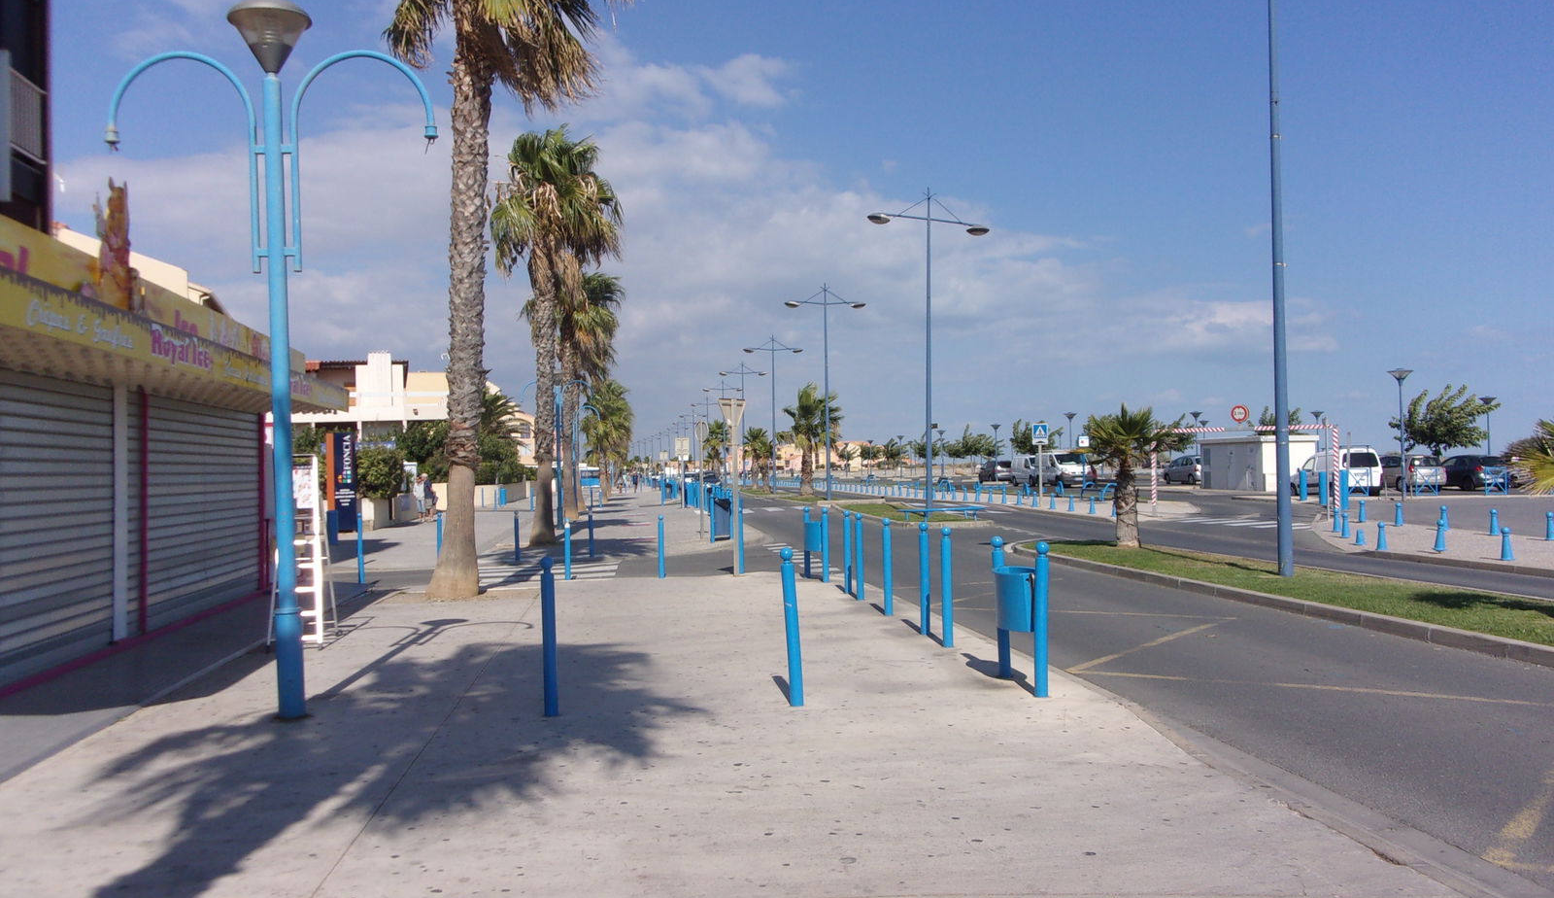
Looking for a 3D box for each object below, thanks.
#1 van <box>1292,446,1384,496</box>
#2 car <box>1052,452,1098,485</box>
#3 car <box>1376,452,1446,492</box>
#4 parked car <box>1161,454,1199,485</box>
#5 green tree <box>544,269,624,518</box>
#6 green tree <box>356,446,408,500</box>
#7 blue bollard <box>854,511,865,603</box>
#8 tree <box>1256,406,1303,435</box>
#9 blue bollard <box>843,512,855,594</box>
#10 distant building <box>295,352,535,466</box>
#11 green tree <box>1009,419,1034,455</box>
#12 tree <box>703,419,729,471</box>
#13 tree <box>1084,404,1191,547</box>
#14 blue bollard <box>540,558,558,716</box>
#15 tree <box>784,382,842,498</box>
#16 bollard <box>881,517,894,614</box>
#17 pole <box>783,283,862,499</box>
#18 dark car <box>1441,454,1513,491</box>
[{"bbox_3d":[21.790,0.860,49.450,1.750,1.870,4.150,-1,-1,-7],"label":"van"},{"bbox_3d":[16.624,1.226,73.400,1.950,1.970,4.800,-1,-1,-7],"label":"car"},{"bbox_3d":[27.687,1.081,56.098,1.770,1.600,4.200,-1,-1,-7],"label":"car"},{"bbox_3d":[23.740,1.220,71.500,1.750,1.620,4.250,-1,-1,-10],"label":"parked car"},{"bbox_3d":[-7.040,-1.870,43.600,3.300,8.600,3.300,-1,-1,-7],"label":"green tree"},{"bbox_3d":[-12.964,0.778,41.300,1.750,1.800,1.700,-1,-1,-7],"label":"green tree"},{"bbox_3d":[1.018,1.328,15.450,0.093,1.070,0.093,-1,-1,-7],"label":"blue bollard"},{"bbox_3d":[31.531,-0.263,79.016,4.600,4.900,4.600,-1,-1,-7],"label":"tree"},{"bbox_3d":[0.910,1.335,16.150,0.095,1.070,0.095,-1,-1,-7],"label":"blue bollard"},{"bbox_3d":[-17.472,-0.666,60.000,10.000,7.000,16.000,-1,-1,-7],"label":"distant building"},{"bbox_3d":[17.900,0.200,87.000,3.500,4.400,3.500,-1,-1,-7],"label":"green tree"},{"bbox_3d":[-5.833,0.177,122.000,2.600,6.100,2.600,-1,-1,-7],"label":"tree"},{"bbox_3d":[6.883,0.514,24.200,2.050,2.740,2.000,-1,-1,-7],"label":"tree"},{"bbox_3d":[-1.531,1.264,8.473,0.100,1.070,0.100,-1,-1,-7],"label":"blue bollard"},{"bbox_3d":[1.753,-0.510,66.000,3.000,6.000,2.900,-1,-1,-7],"label":"tree"},{"bbox_3d":[1.206,1.294,13.780,0.100,1.070,0.100,-1,-1,-7],"label":"bollard"},{"bbox_3d":[2.257,-2.501,57.800,3.720,10.000,0.650,-1,-1,-7],"label":"pole"},{"bbox_3d":[29.350,1.040,54.070,1.800,1.480,4.300,-1,-1,-13],"label":"dark car"}]

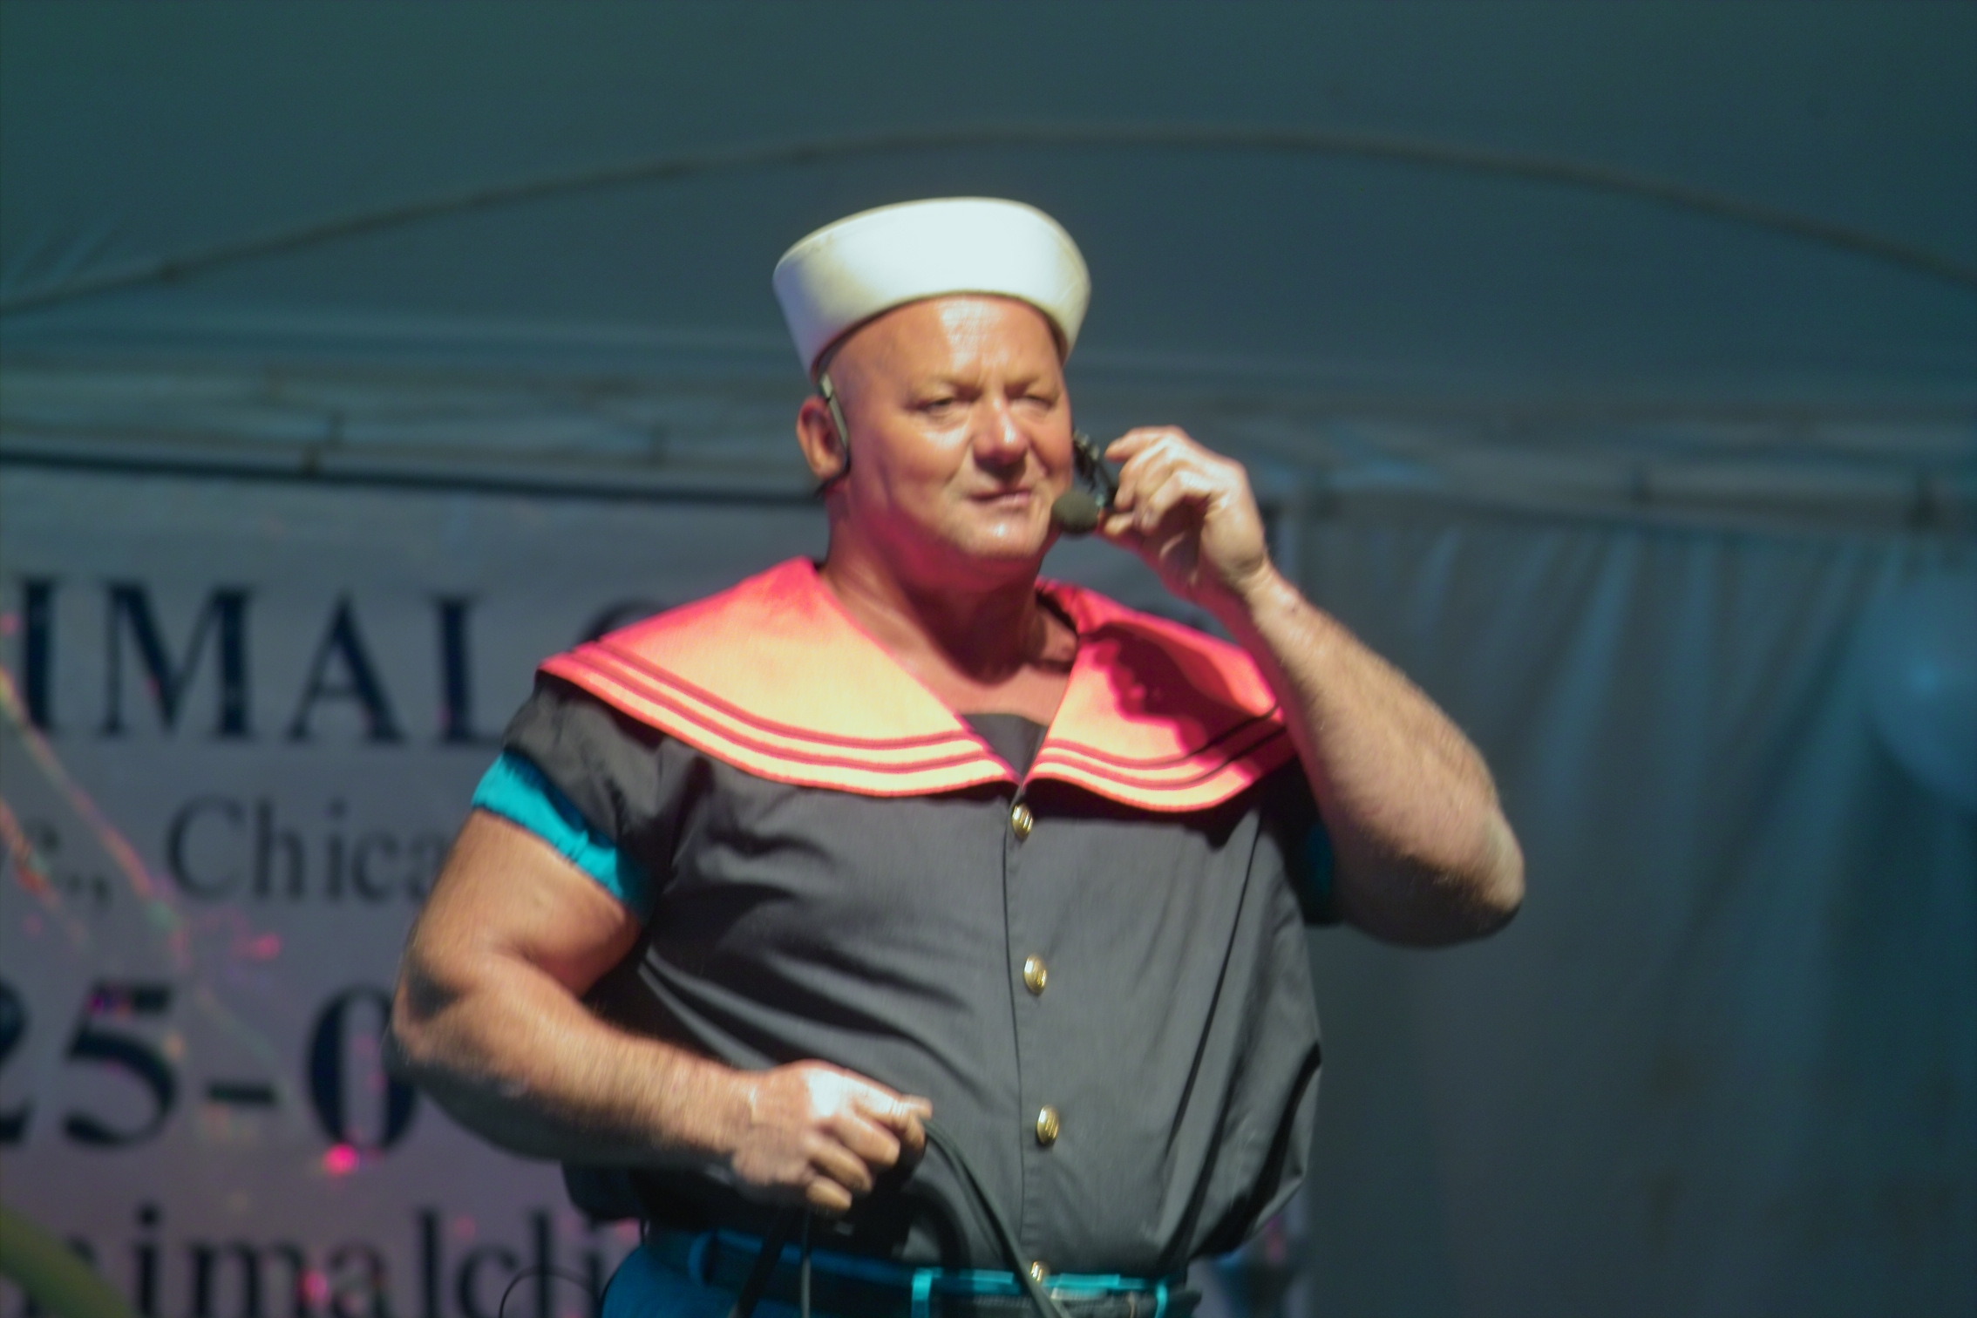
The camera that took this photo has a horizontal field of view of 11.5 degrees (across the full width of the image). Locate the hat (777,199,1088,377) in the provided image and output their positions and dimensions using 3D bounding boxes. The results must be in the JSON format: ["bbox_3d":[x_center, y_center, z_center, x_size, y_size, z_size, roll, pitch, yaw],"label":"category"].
[{"bbox_3d":[-0.037,-0.234,6.760,0.218,0.090,0.230,-4,-29,-2],"label":"hat"}]

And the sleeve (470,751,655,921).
[{"bbox_3d":[-0.287,0.120,6.640,0.140,0.065,0.140,33,-11,-21],"label":"sleeve"}]

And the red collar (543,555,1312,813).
[{"bbox_3d":[-0.044,0.019,6.750,0.520,0.200,0.310,2,-6,-25],"label":"red collar"}]

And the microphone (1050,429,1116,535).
[{"bbox_3d":[0.065,-0.119,6.660,0.048,0.071,0.050,2,-6,-20],"label":"microphone"}]

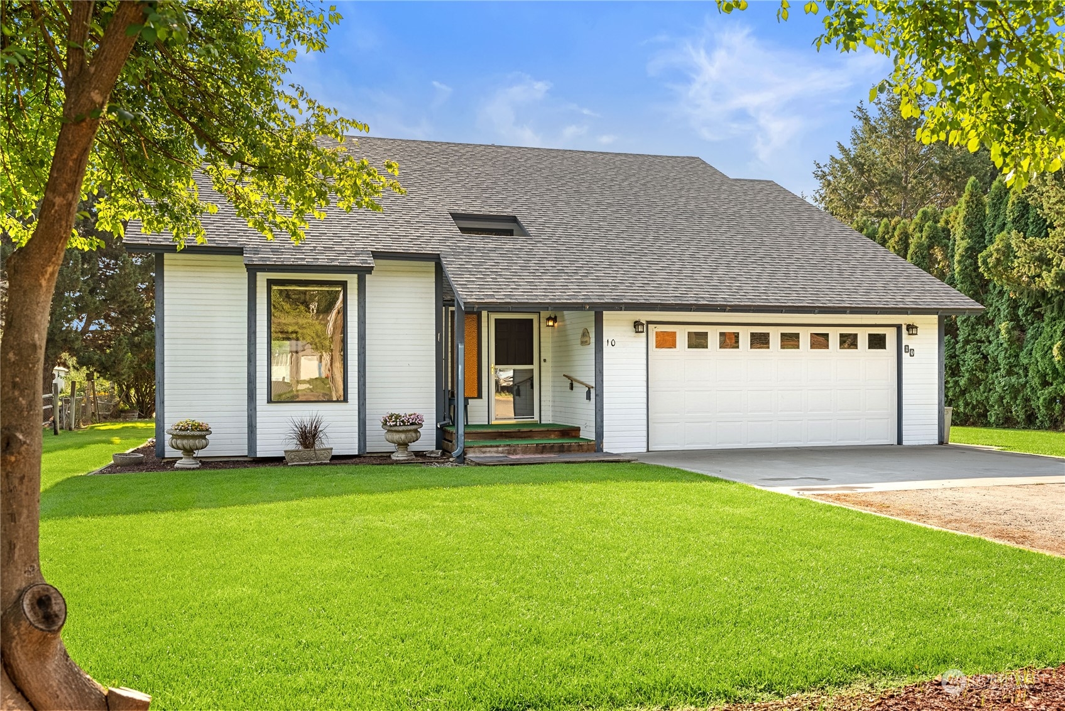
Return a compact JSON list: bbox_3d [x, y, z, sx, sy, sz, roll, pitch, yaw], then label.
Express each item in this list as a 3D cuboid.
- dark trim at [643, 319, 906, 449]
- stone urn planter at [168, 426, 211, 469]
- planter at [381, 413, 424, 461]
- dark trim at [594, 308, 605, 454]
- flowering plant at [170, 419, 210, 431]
[{"bbox_3d":[4.273,0.554,17.160,4.900,2.140,0.080,0,-1,-16],"label":"dark trim"},{"bbox_3d":[-5.436,1.461,15.450,0.690,0.580,0.690,0,-1,-16],"label":"stone urn planter"},{"bbox_3d":[-2.170,1.356,16.348,0.691,0.761,0.691,0,-1,-16],"label":"planter"},{"bbox_3d":[1.099,0.426,16.120,0.145,2.350,0.060,0,-1,-16],"label":"dark trim"},{"bbox_3d":[-5.407,1.102,15.450,0.600,0.190,0.560,0,-1,-16],"label":"flowering plant"}]

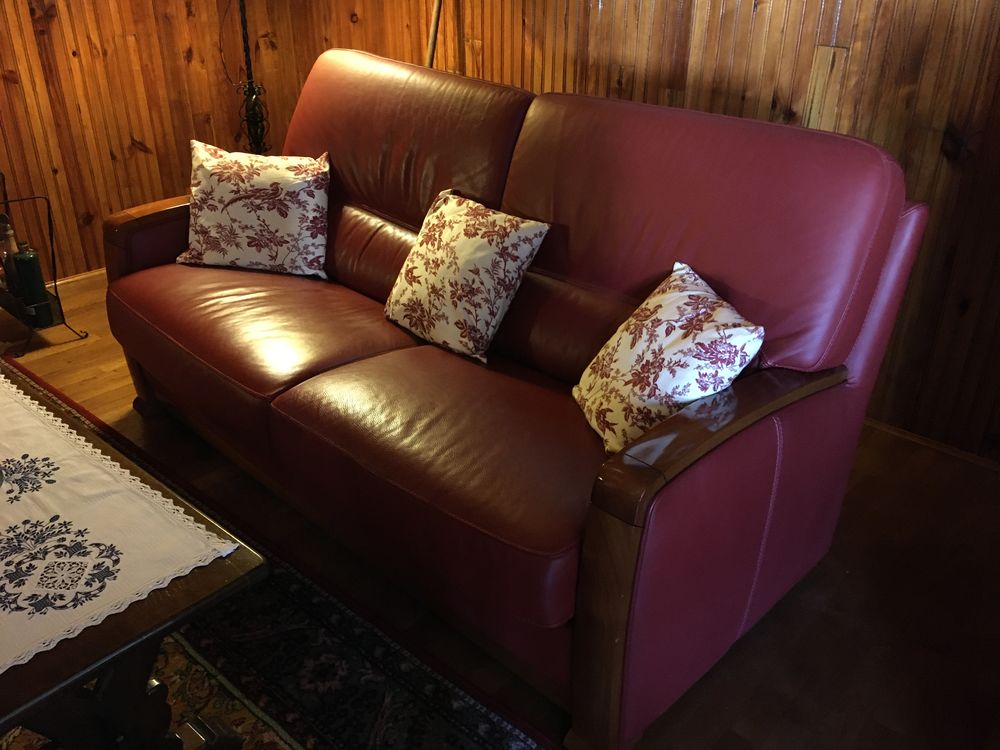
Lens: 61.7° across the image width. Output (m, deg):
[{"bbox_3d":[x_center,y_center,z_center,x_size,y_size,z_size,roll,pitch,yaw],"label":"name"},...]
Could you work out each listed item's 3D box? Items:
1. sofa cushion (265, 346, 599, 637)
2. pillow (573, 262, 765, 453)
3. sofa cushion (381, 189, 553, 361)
[{"bbox_3d":[-0.012,0.136,1.753,0.853,0.203,0.557,24,35,39],"label":"sofa cushion"},{"bbox_3d":[0.303,-0.036,1.672,0.375,0.140,0.370,-44,23,10],"label":"pillow"},{"bbox_3d":[-0.090,-0.256,2.071,0.370,0.370,0.130,25,0,36],"label":"sofa cushion"}]

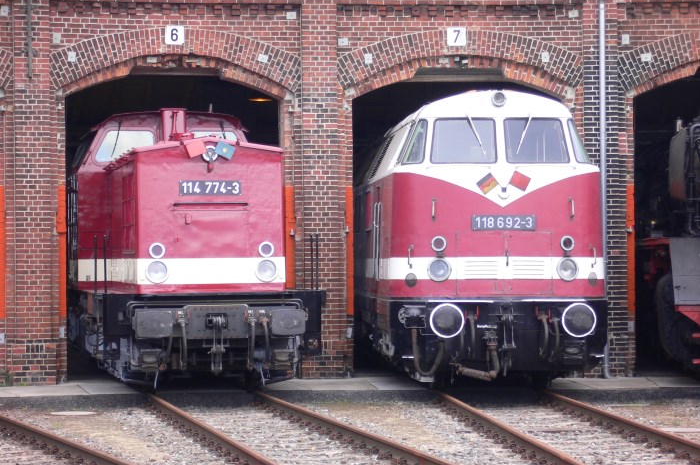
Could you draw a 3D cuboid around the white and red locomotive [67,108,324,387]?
[{"bbox_3d":[-3.087,0.213,34.515,3.060,4.200,14.200,0,-1,-12],"label":"white and red locomotive"}]

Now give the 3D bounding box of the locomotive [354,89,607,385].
[{"bbox_3d":[1.375,0.223,37.337,3.020,4.220,19.460,0,-1,-4],"label":"locomotive"}]

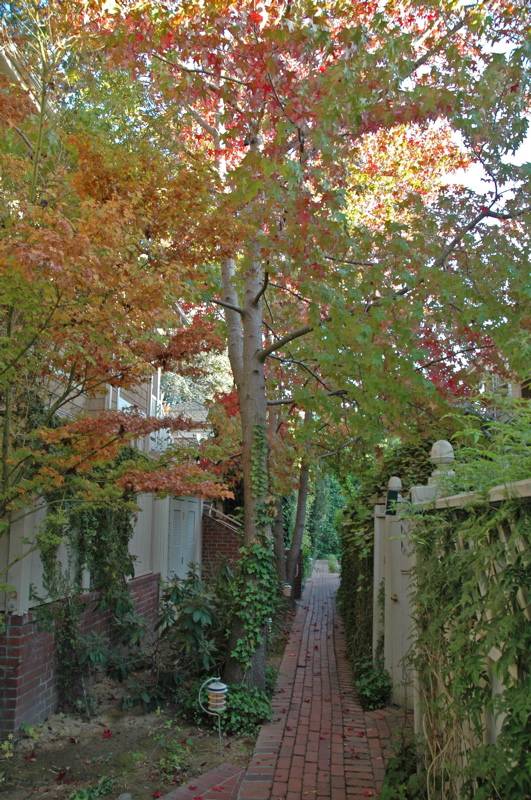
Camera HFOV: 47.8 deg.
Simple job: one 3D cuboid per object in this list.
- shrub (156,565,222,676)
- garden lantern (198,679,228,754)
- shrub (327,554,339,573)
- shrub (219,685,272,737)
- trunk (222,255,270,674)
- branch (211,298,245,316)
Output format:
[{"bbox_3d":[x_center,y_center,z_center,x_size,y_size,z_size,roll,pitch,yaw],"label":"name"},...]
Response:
[{"bbox_3d":[-0.770,2.280,6.190,0.610,1.060,0.620,1,-11,0],"label":"shrub"},{"bbox_3d":[-0.377,2.288,4.370,0.200,0.465,0.145,1,-11,0],"label":"garden lantern"},{"bbox_3d":[1.990,4.860,17.800,0.330,0.490,0.360,1,-11,0],"label":"shrub"},{"bbox_3d":[-0.158,2.570,4.970,0.440,0.260,0.480,1,-11,0],"label":"shrub"},{"bbox_3d":[-0.205,0.600,6.140,0.460,4.400,0.400,1,-11,0],"label":"trunk"},{"bbox_3d":[-0.390,-0.960,6.220,0.350,0.140,0.160,1,-11,0],"label":"branch"}]

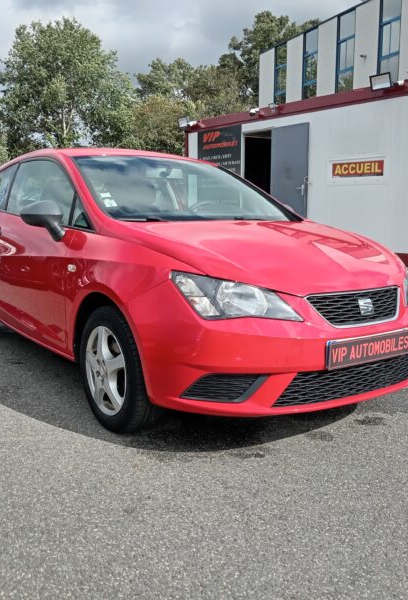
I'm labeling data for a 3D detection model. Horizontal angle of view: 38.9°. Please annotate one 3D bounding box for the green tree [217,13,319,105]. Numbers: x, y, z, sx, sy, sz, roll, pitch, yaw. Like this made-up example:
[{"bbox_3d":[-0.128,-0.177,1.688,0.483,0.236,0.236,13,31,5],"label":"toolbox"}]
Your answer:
[{"bbox_3d":[5.000,-13.964,44.330,9.000,15.307,9.000,0,9,0],"label":"green tree"}]

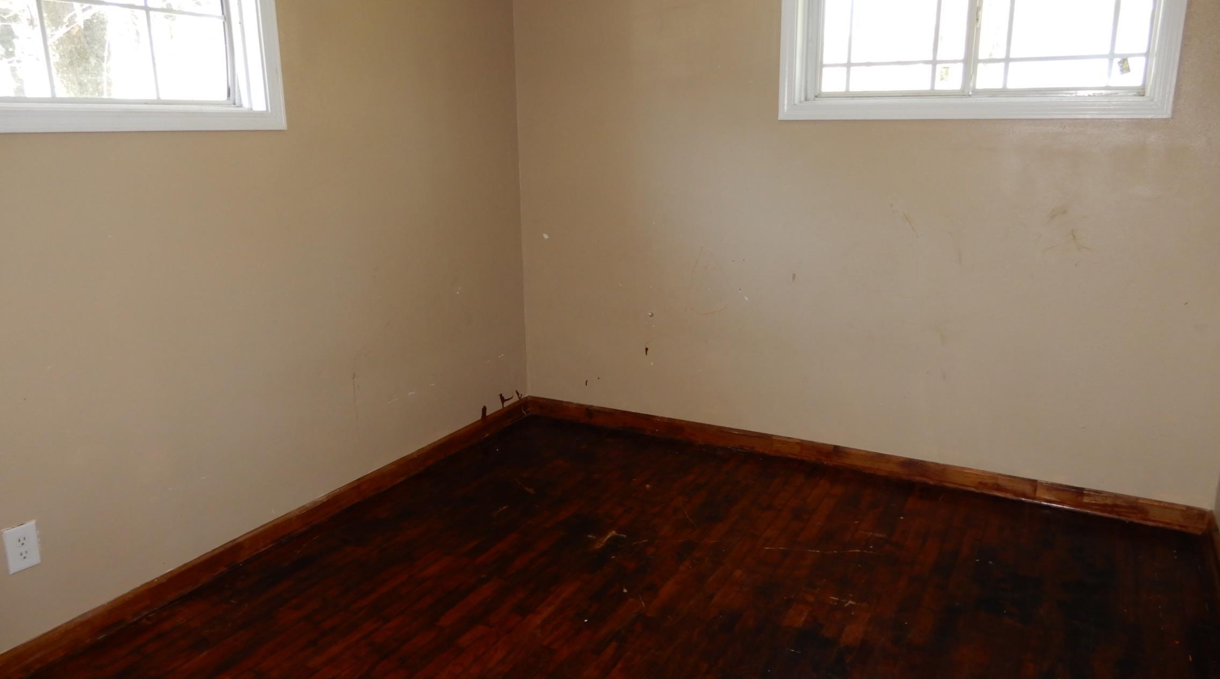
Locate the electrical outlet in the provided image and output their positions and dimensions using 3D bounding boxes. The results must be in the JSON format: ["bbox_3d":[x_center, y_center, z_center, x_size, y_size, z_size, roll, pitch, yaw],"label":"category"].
[{"bbox_3d":[-1.543,0.546,2.223,0.010,0.119,0.076,7,16,27],"label":"electrical outlet"}]

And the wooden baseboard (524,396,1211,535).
[{"bbox_3d":[0.837,0.487,3.643,2.884,0.092,0.020,7,16,27],"label":"wooden baseboard"}]

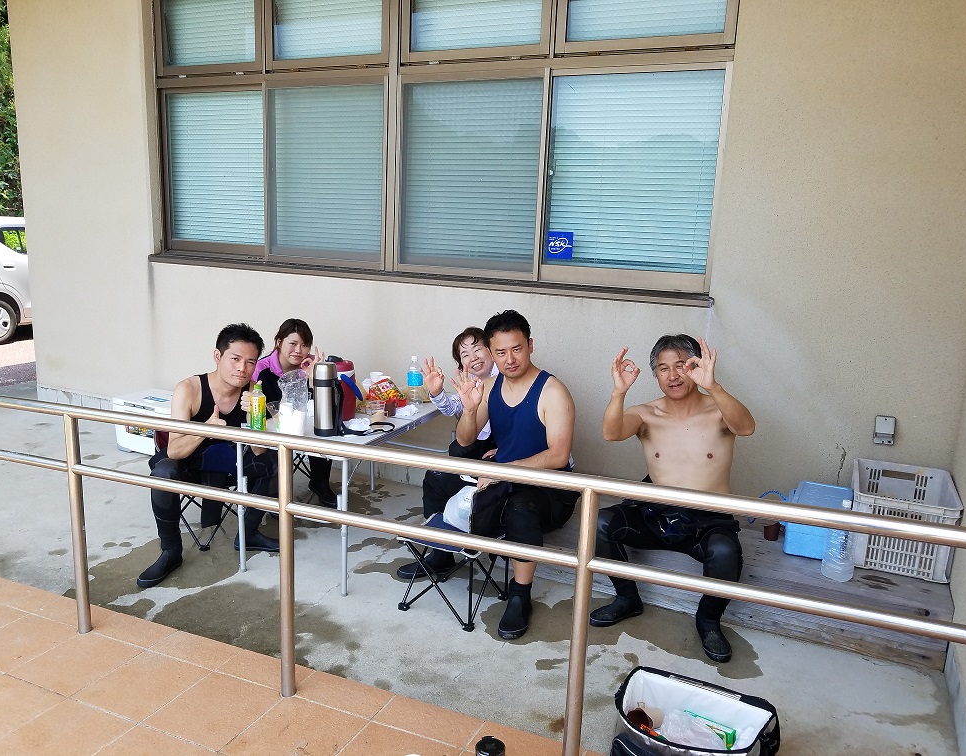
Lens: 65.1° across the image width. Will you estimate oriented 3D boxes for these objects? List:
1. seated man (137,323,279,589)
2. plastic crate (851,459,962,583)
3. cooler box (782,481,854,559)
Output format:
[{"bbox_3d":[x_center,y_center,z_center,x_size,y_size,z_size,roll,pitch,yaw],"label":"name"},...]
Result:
[{"bbox_3d":[-1.223,0.274,3.438,0.660,1.100,0.680,-3,13,-22],"label":"seated man"},{"bbox_3d":[1.751,0.587,3.179,0.365,0.305,0.500,7,13,22],"label":"plastic crate"},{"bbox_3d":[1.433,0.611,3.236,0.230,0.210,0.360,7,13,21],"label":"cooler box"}]

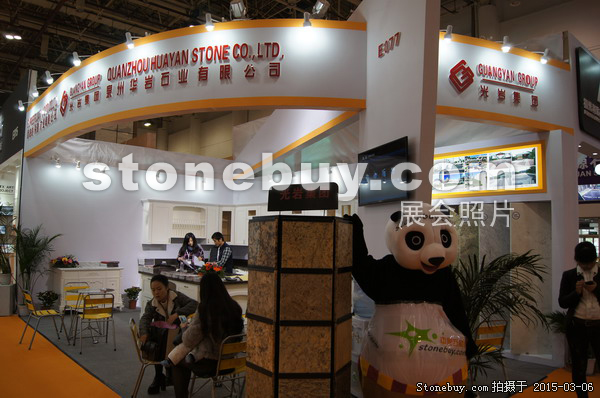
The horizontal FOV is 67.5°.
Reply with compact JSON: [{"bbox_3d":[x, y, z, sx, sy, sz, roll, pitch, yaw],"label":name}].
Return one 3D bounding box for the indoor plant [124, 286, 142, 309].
[{"bbox_3d":[-3.648,2.159,9.845,0.380,0.480,0.380,3,-5,-20],"label":"indoor plant"}]

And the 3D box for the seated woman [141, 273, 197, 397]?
[{"bbox_3d":[-1.435,1.407,4.865,0.560,1.190,0.660,1,-5,-6],"label":"seated woman"}]

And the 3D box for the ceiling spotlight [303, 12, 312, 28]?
[{"bbox_3d":[0.081,-1.933,4.865,0.105,0.155,0.115,1,-5,-3],"label":"ceiling spotlight"}]

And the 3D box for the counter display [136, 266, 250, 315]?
[{"bbox_3d":[-1.895,1.836,8.164,1.160,0.900,2.800,5,-6,-37],"label":"counter display"}]

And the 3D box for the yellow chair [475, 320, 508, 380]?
[{"bbox_3d":[1.965,1.683,4.892,0.440,0.755,0.540,3,-5,-22],"label":"yellow chair"}]

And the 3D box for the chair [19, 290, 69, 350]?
[{"bbox_3d":[-3.636,1.695,6.449,0.520,0.770,0.440,4,-5,-43],"label":"chair"}]

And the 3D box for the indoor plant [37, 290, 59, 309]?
[{"bbox_3d":[-4.787,1.984,8.514,0.380,0.410,0.370,1,-3,0],"label":"indoor plant"}]

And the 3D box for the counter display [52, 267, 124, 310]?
[{"bbox_3d":[-4.192,1.813,9.064,1.250,0.830,0.500,2,-4,-25],"label":"counter display"}]

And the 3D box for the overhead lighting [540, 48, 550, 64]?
[{"bbox_3d":[2.885,-1.675,5.280,0.100,0.180,0.110,2,-4,-25],"label":"overhead lighting"}]

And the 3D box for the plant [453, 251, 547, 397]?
[{"bbox_3d":[1.688,1.227,3.829,0.920,1.560,0.880,1,-5,0],"label":"plant"}]

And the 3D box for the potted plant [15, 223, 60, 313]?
[{"bbox_3d":[-4.956,1.323,8.483,0.820,1.720,0.800,1,-3,0],"label":"potted plant"}]

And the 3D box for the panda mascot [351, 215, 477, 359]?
[{"bbox_3d":[0.763,0.988,2.992,0.860,1.870,0.680,1,-5,-5],"label":"panda mascot"}]

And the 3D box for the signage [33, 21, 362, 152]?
[{"bbox_3d":[-2.534,-1.358,6.352,7.153,0.928,1.201,-2,-4,33],"label":"signage"}]

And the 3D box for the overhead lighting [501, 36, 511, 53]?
[{"bbox_3d":[2.494,-1.873,5.446,0.110,0.160,0.120,3,-6,-26],"label":"overhead lighting"}]

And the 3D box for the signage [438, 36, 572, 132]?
[{"bbox_3d":[2.573,-1.352,5.515,2.220,0.934,0.250,2,-4,-25],"label":"signage"}]

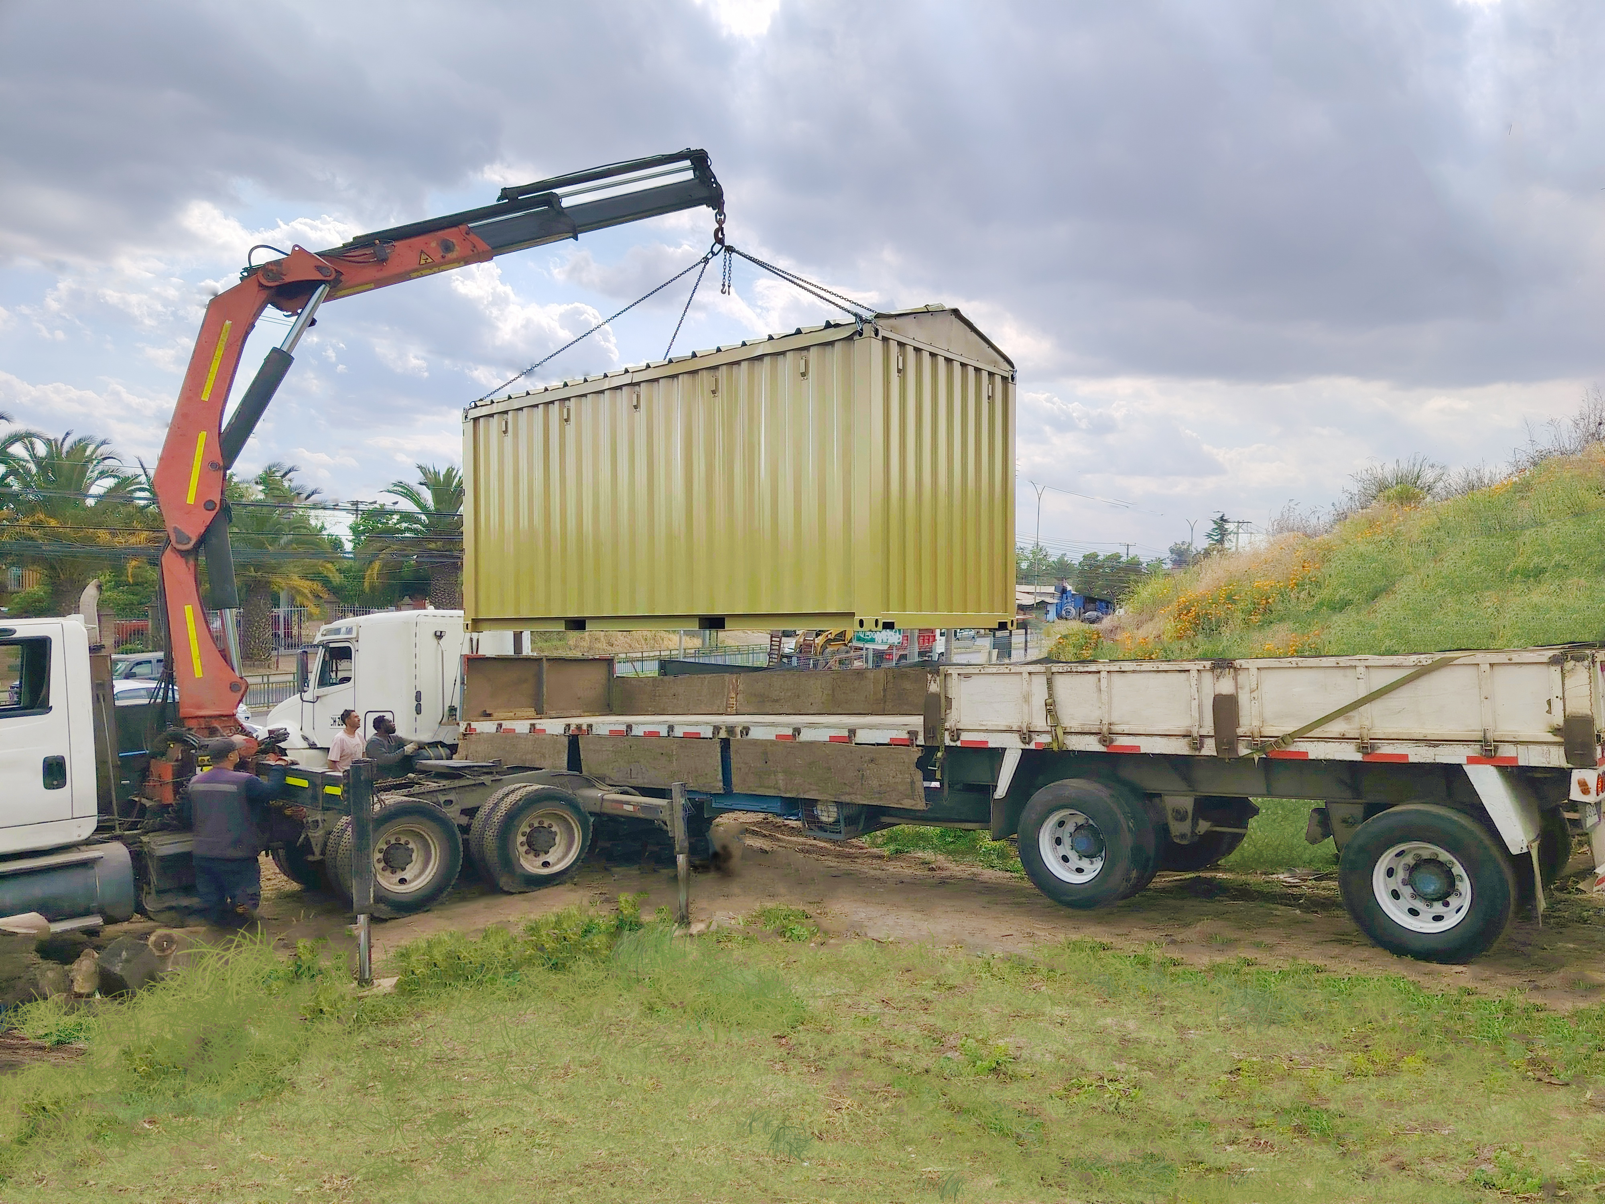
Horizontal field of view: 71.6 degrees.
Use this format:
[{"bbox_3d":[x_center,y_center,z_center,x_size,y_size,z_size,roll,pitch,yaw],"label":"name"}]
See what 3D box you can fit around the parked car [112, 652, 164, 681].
[{"bbox_3d":[-18.100,2.280,30.000,1.830,1.760,4.650,0,-1,12],"label":"parked car"}]

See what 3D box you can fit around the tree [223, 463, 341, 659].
[{"bbox_3d":[-22.200,-1.600,46.000,5.900,8.200,5.900,0,-1,0],"label":"tree"}]

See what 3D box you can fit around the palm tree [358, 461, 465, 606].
[{"bbox_3d":[-15.600,-1.800,49.000,6.900,8.500,6.900,0,-1,0],"label":"palm tree"}]

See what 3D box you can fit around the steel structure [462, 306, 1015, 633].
[{"bbox_3d":[-0.938,-1.180,12.220,6.100,2.980,2.460,-1,-2,40],"label":"steel structure"}]

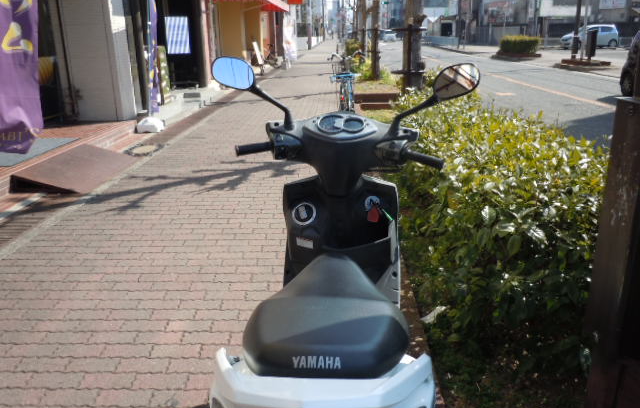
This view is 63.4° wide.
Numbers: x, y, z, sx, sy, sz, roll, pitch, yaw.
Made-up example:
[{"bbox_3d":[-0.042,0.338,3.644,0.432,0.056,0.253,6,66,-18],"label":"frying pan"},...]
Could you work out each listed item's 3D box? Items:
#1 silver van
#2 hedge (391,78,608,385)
[{"bbox_3d":[19.018,-11.821,36.600,3.500,1.600,1.480,0,18,2],"label":"silver van"},{"bbox_3d":[1.295,-0.425,4.567,1.220,0.740,5.100,0,18,2],"label":"hedge"}]

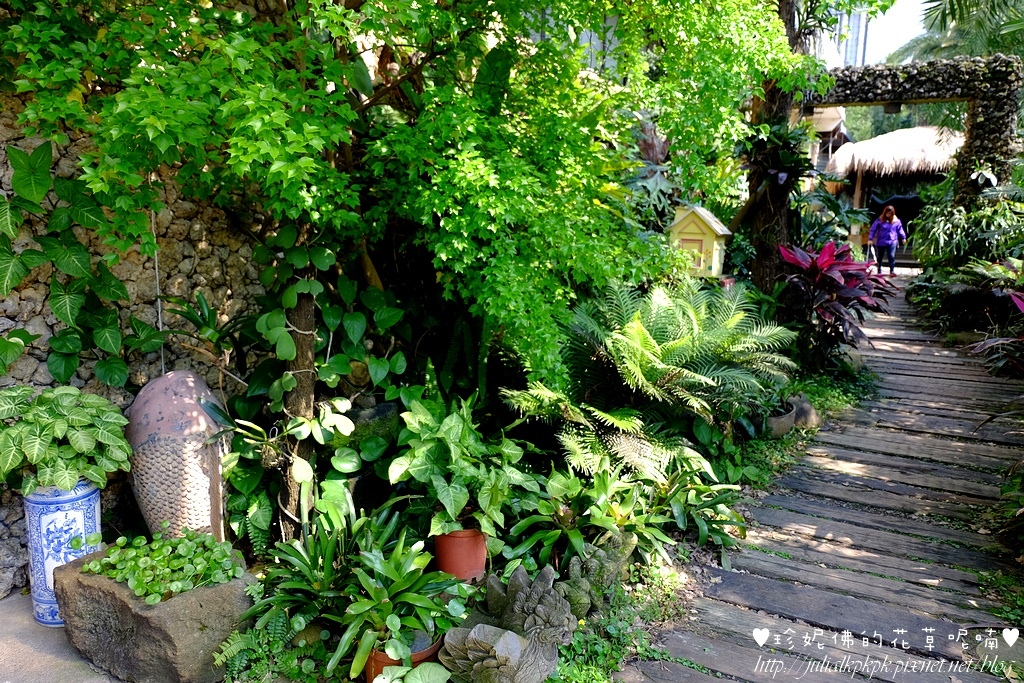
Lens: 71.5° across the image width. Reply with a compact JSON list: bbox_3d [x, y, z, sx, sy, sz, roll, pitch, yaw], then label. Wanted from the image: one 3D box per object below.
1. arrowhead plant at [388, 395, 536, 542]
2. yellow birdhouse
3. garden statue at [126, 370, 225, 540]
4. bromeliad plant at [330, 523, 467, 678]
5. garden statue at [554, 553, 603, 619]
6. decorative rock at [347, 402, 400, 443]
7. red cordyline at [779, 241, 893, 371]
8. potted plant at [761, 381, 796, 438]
[{"bbox_3d":[-0.200,0.505,2.870,0.570,0.570,0.520,0,9,-4],"label":"arrowhead plant"},{"bbox_3d":[1.560,-0.836,5.950,0.460,0.575,0.320,7,11,36],"label":"yellow birdhouse"},{"bbox_3d":[-1.383,0.509,2.950,0.390,0.750,0.350,-4,10,-25],"label":"garden statue"},{"bbox_3d":[-0.334,0.799,2.130,0.420,0.500,0.420,-1,9,-9],"label":"bromeliad plant"},{"bbox_3d":[0.242,0.903,2.630,0.170,0.250,0.180,-6,11,-37],"label":"garden statue"},{"bbox_3d":[-0.691,0.406,3.550,0.290,0.220,0.250,-1,9,-11],"label":"decorative rock"},{"bbox_3d":[3.207,-0.357,7.050,1.100,1.270,1.050,5,10,24],"label":"red cordyline"},{"bbox_3d":[1.882,0.466,5.100,0.360,0.370,0.350,4,10,20],"label":"potted plant"}]

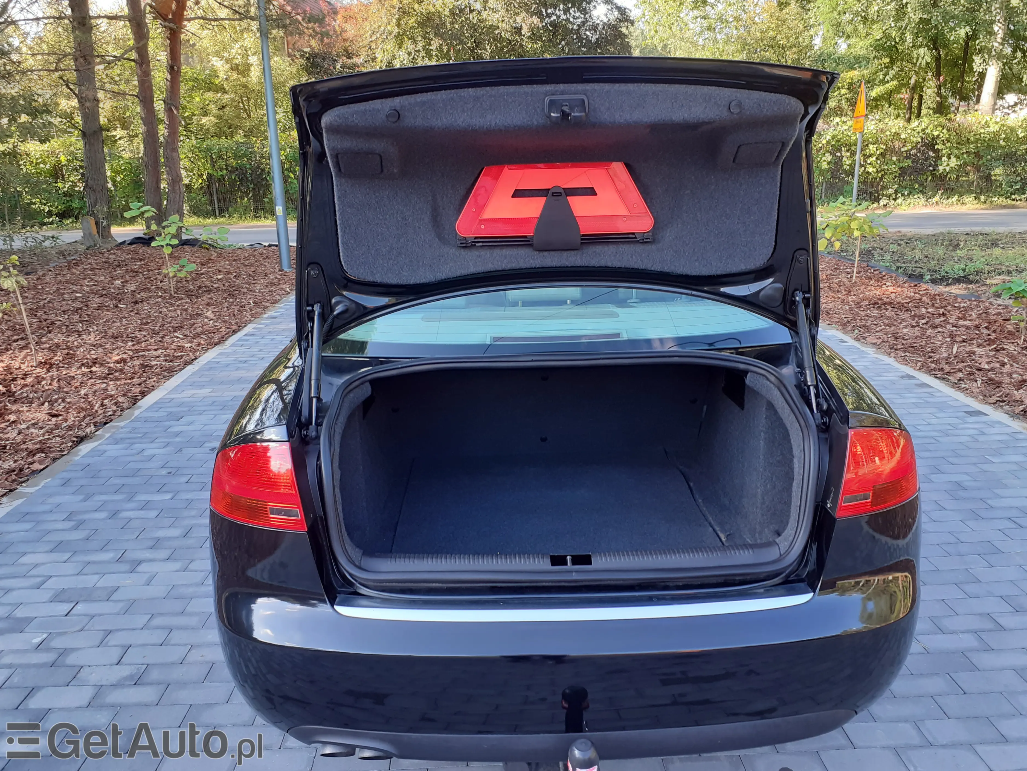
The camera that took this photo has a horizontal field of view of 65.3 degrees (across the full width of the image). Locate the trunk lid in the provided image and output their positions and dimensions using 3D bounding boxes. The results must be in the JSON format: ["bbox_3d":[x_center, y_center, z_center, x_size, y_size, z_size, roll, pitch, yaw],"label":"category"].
[{"bbox_3d":[0.103,-0.371,1.751,1.240,0.610,0.430,-2,16,0],"label":"trunk lid"}]

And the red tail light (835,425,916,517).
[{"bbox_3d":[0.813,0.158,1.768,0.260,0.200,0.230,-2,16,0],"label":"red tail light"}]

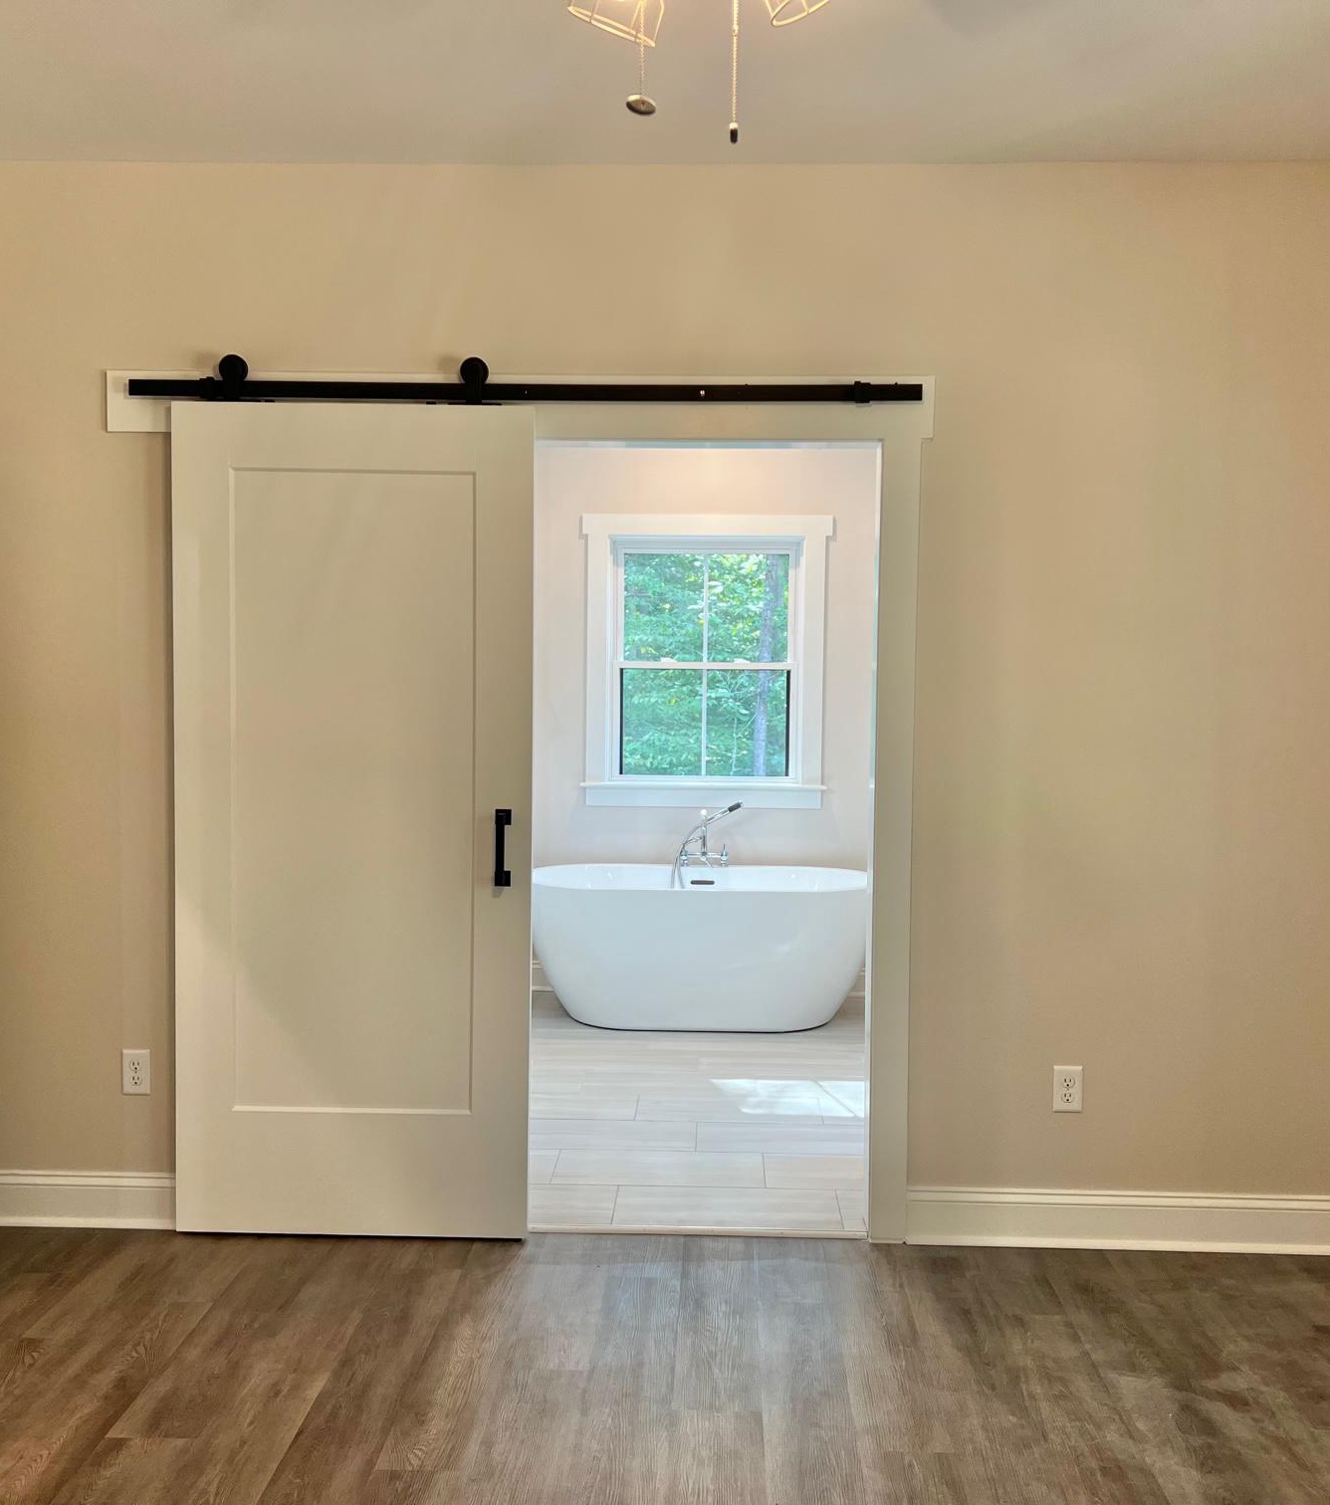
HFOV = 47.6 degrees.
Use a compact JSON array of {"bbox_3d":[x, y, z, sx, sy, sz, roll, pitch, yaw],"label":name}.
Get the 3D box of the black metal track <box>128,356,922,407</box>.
[{"bbox_3d":[-0.357,-0.926,3.767,1.986,0.120,0.070,1,3,2],"label":"black metal track"}]

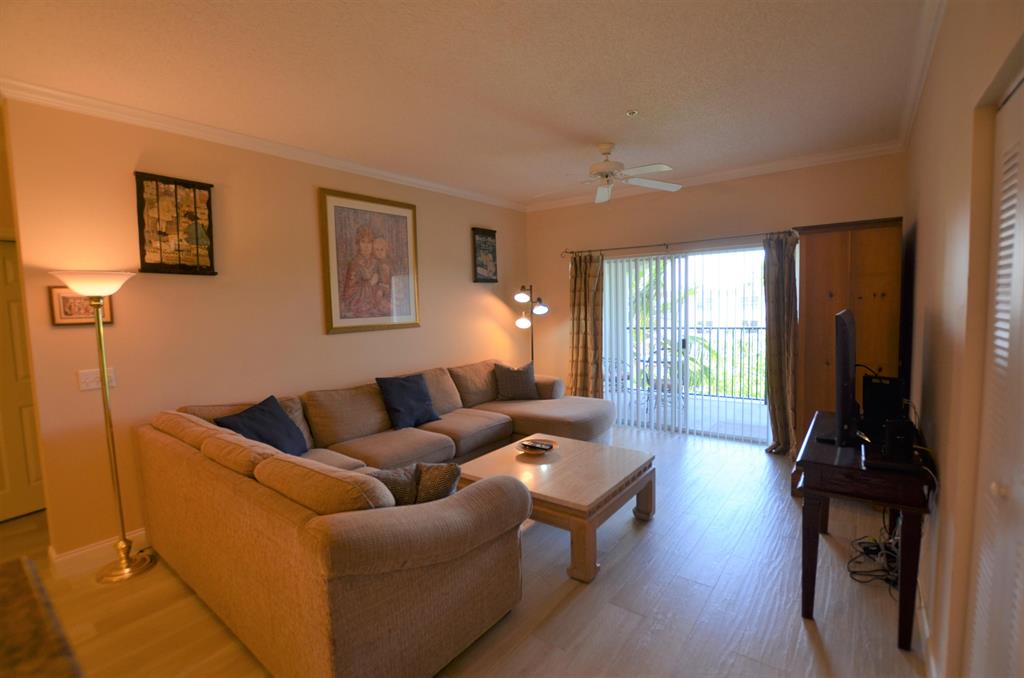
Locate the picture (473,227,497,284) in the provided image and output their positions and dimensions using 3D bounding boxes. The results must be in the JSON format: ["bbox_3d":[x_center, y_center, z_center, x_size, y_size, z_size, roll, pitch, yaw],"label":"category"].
[{"bbox_3d":[-0.327,-0.991,5.411,0.025,0.635,0.435,2,6,38],"label":"picture"}]

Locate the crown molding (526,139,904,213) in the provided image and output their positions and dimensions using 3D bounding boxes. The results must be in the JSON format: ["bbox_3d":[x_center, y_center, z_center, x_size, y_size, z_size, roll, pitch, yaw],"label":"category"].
[{"bbox_3d":[1.676,-1.641,4.857,3.840,0.115,0.090,2,6,38],"label":"crown molding"}]

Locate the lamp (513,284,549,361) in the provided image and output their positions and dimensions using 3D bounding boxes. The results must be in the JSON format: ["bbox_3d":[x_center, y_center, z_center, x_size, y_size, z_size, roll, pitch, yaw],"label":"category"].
[{"bbox_3d":[0.259,0.169,5.755,0.410,1.687,0.400,2,6,38],"label":"lamp"}]

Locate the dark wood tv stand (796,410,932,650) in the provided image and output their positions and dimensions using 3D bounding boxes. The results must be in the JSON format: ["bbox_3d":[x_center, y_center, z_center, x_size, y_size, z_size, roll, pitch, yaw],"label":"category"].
[{"bbox_3d":[1.770,0.871,2.325,0.433,0.735,1.090,2,6,38],"label":"dark wood tv stand"}]

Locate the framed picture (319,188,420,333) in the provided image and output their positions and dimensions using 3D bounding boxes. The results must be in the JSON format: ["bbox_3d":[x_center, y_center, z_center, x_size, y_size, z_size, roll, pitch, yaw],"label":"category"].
[{"bbox_3d":[-1.263,-0.689,4.202,0.035,1.217,1.030,2,6,38],"label":"framed picture"}]

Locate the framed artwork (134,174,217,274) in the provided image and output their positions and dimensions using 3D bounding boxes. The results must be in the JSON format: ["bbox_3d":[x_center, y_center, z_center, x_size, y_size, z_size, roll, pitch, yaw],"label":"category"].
[{"bbox_3d":[-2.198,-0.745,2.995,0.025,0.615,0.445,2,6,38],"label":"framed artwork"}]

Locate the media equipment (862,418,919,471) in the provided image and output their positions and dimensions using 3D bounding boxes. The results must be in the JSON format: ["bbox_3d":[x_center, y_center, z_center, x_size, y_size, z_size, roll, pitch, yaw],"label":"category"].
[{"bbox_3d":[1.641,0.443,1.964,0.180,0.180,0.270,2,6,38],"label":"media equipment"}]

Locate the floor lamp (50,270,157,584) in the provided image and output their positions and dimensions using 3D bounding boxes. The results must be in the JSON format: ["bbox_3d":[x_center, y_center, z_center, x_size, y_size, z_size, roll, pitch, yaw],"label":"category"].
[{"bbox_3d":[-2.252,0.477,2.553,0.350,1.710,0.350,2,6,38],"label":"floor lamp"}]

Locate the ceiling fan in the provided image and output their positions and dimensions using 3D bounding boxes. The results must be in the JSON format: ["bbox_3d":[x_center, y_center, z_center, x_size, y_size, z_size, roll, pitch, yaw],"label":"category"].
[{"bbox_3d":[0.762,-1.407,3.698,1.280,0.350,1.280,2,6,38],"label":"ceiling fan"}]

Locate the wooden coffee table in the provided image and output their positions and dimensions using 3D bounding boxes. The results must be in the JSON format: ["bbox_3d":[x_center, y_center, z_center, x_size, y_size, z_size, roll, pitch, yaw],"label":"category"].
[{"bbox_3d":[0.296,1.022,3.026,0.975,0.407,0.950,2,6,38],"label":"wooden coffee table"}]

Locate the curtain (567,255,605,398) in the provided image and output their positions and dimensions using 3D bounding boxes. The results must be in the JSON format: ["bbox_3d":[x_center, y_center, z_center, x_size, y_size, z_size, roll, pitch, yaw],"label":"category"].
[{"bbox_3d":[0.903,-0.029,5.502,0.470,2.065,0.120,2,6,38],"label":"curtain"}]

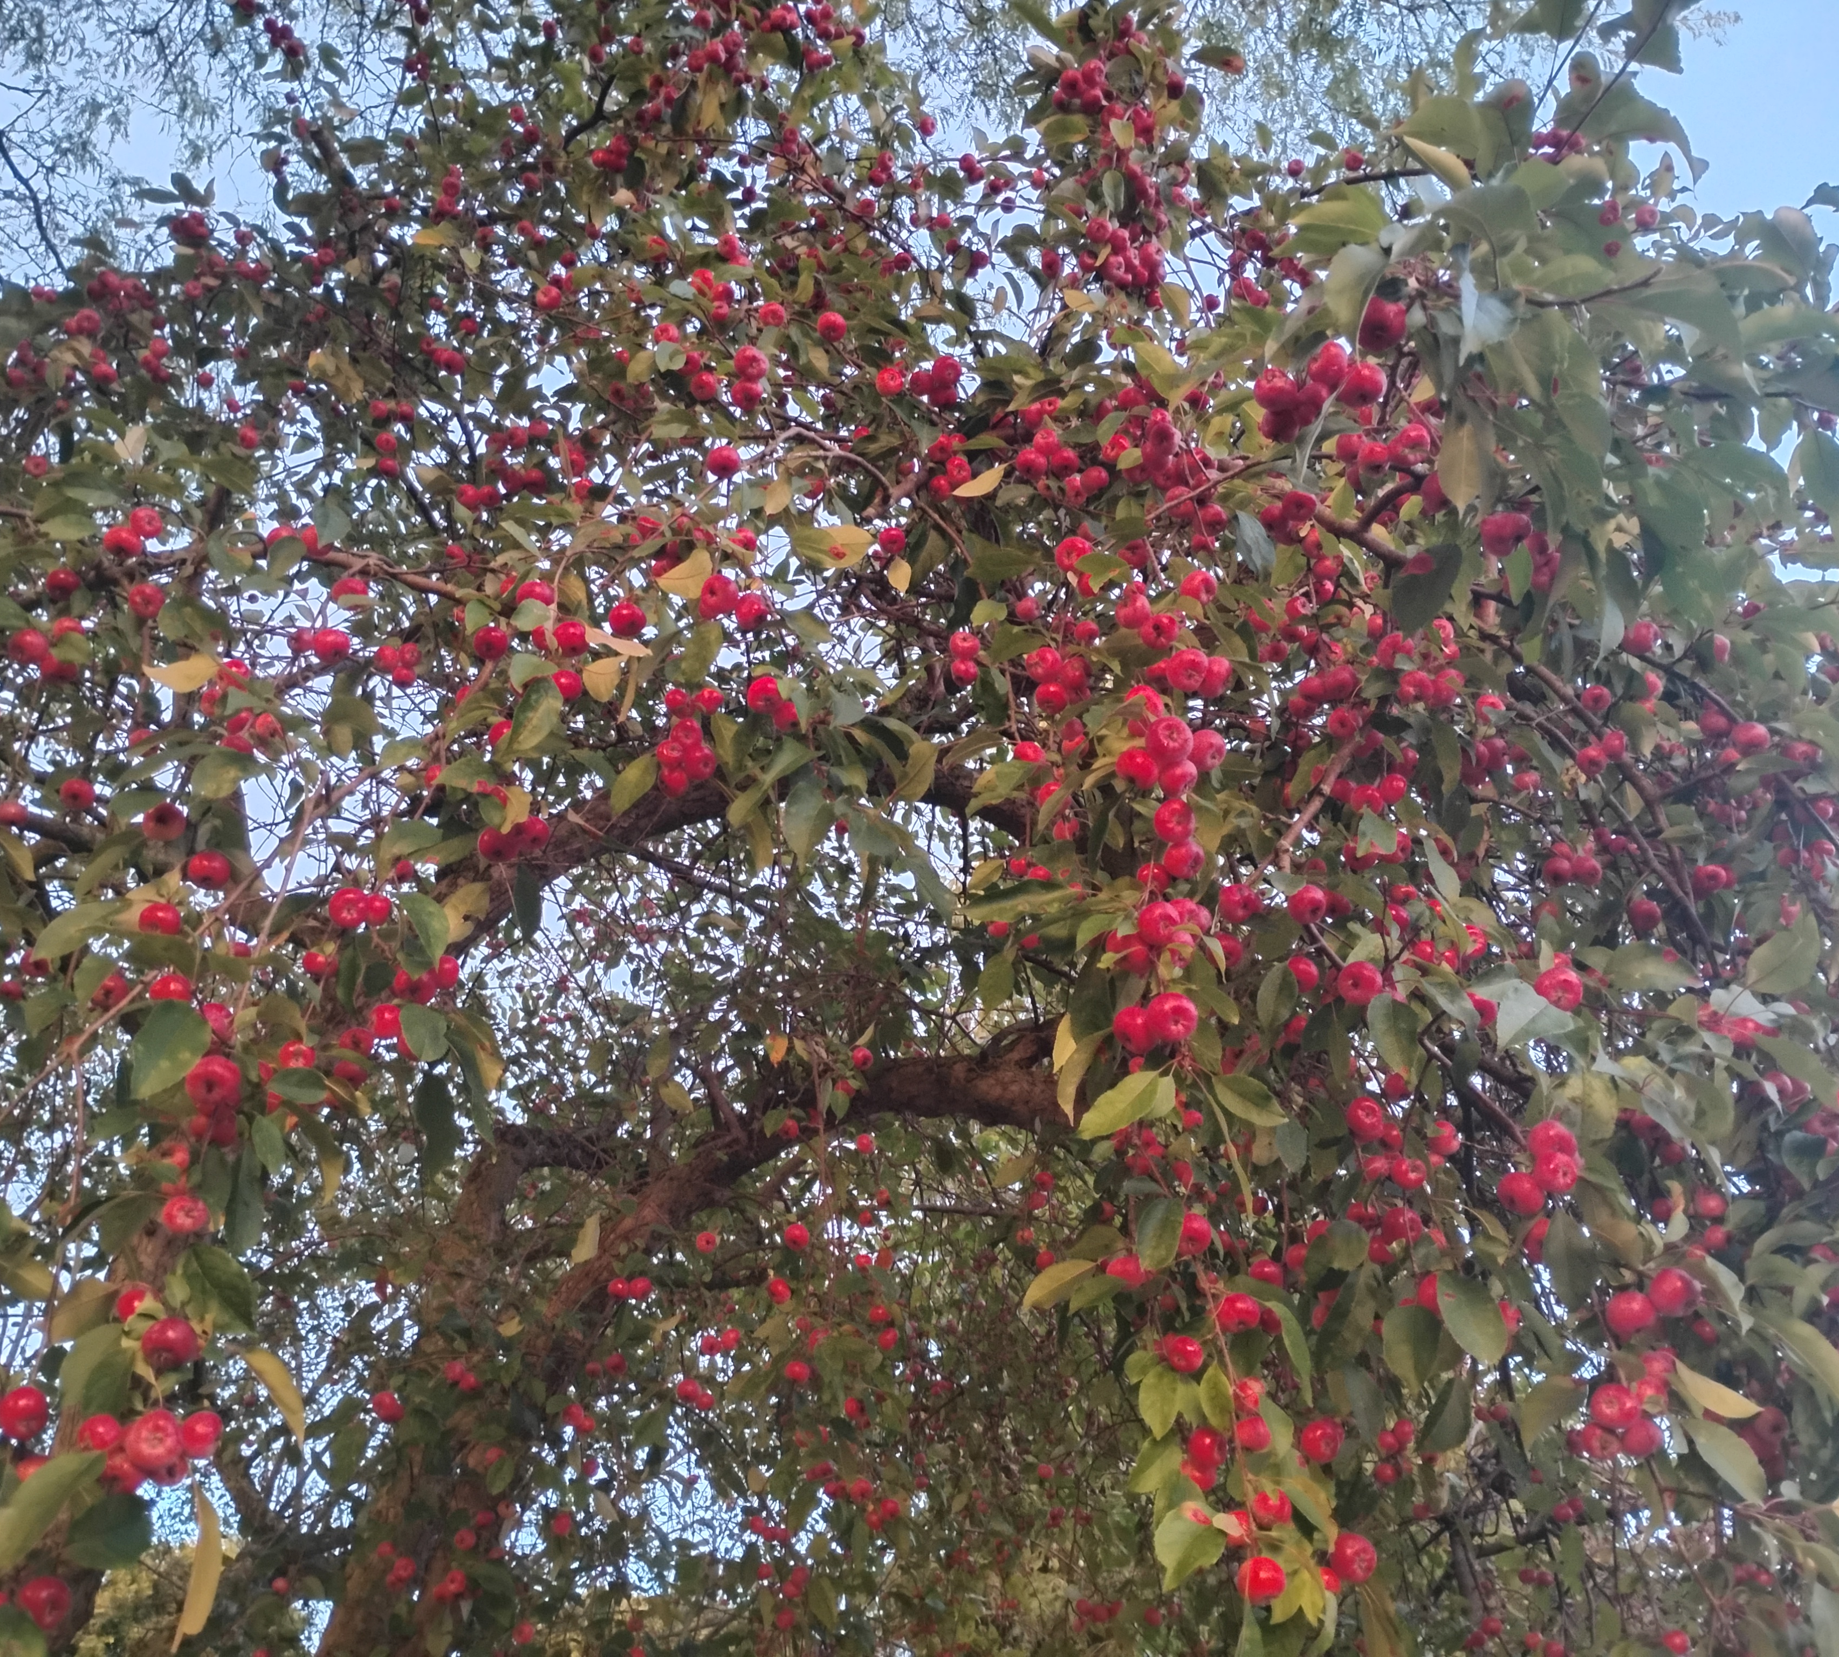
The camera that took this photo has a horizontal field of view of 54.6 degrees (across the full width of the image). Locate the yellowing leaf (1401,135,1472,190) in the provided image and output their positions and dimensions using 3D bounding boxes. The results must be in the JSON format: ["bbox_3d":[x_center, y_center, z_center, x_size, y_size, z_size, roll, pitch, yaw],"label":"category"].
[{"bbox_3d":[0.281,-0.362,0.970,0.047,0.012,0.020,37,-25,0],"label":"yellowing leaf"}]

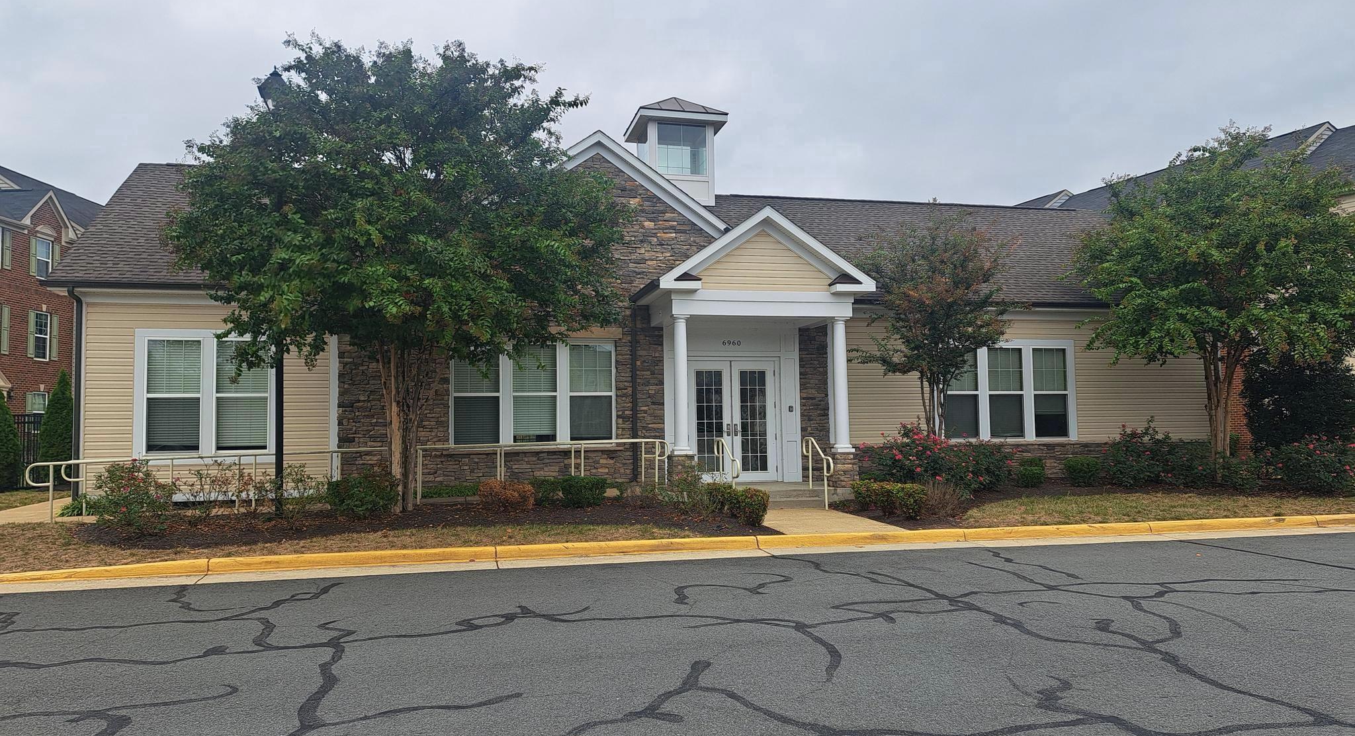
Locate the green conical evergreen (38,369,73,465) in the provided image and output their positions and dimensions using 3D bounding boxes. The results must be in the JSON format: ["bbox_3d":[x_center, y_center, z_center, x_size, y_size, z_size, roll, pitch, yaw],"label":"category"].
[{"bbox_3d":[-14.821,1.493,22.600,1.050,2.900,1.050,0,-3,-14],"label":"green conical evergreen"}]

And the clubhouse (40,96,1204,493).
[{"bbox_3d":[0.119,-2.045,21.938,23.400,9.420,11.400,0,-3,-14],"label":"clubhouse"}]

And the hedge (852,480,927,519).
[{"bbox_3d":[3.176,1.970,14.200,0.580,0.520,1.300,0,-4,-21],"label":"hedge"}]

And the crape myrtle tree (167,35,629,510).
[{"bbox_3d":[-4.351,-1.486,14.600,6.900,7.460,6.400,0,-3,-14],"label":"crape myrtle tree"}]

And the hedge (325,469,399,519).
[{"bbox_3d":[-4.877,1.915,14.550,1.100,0.720,0.950,0,-3,-14],"label":"hedge"}]

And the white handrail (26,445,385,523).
[{"bbox_3d":[-7.316,1.877,15.202,5.295,1.100,1.150,0,-3,-14],"label":"white handrail"}]

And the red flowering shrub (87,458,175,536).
[{"bbox_3d":[-7.959,1.860,13.650,1.130,1.000,1.050,0,-3,-14],"label":"red flowering shrub"}]

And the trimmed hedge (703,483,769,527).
[{"bbox_3d":[0.888,2.011,13.950,0.600,0.560,1.300,0,-4,-21],"label":"trimmed hedge"}]

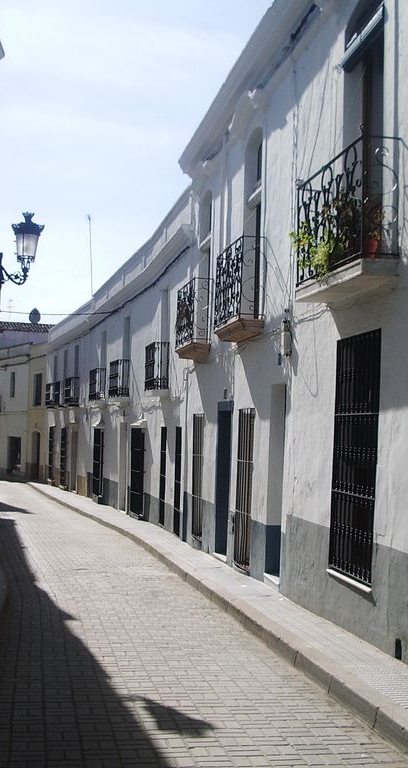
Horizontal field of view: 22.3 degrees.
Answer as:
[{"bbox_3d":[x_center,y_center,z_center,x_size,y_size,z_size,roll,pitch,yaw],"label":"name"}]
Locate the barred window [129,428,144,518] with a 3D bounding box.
[{"bbox_3d":[-1.483,1.956,23.016,0.110,1.914,1.140,2,-3,-14],"label":"barred window"}]

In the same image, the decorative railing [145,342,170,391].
[{"bbox_3d":[-1.007,-0.339,21.901,0.300,0.990,1.420,2,-2,-10],"label":"decorative railing"}]

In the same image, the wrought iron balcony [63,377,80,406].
[{"bbox_3d":[-4.856,0.309,38.113,0.310,1.010,1.750,2,-2,-16],"label":"wrought iron balcony"}]

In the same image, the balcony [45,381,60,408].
[{"bbox_3d":[-6.146,0.381,42.293,0.320,0.910,1.500,3,-3,-16],"label":"balcony"}]

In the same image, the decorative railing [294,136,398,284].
[{"bbox_3d":[1.238,-1.446,9.241,0.330,1.000,1.920,2,-3,-10],"label":"decorative railing"}]

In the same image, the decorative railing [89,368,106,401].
[{"bbox_3d":[-3.238,0.012,31.472,0.300,0.930,1.400,2,-3,-13],"label":"decorative railing"}]

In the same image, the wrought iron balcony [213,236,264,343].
[{"bbox_3d":[0.439,-1.184,13.519,0.330,1.170,1.800,2,-2,-9],"label":"wrought iron balcony"}]

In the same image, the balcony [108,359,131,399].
[{"bbox_3d":[-2.242,-0.105,27.381,0.300,0.990,1.620,2,-2,-13],"label":"balcony"}]

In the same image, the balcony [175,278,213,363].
[{"bbox_3d":[-0.185,-1.008,16.862,0.330,1.210,1.700,2,-2,-10],"label":"balcony"}]

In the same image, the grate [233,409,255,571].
[{"bbox_3d":[0.512,1.352,13.445,0.070,2.050,0.970,2,-3,-10],"label":"grate"}]

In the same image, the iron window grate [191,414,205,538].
[{"bbox_3d":[-0.108,1.494,16.857,0.070,2.020,0.980,2,-3,-10],"label":"iron window grate"}]

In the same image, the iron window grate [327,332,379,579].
[{"bbox_3d":[1.330,0.634,9.184,0.080,2.130,1.200,2,-2,-9],"label":"iron window grate"}]

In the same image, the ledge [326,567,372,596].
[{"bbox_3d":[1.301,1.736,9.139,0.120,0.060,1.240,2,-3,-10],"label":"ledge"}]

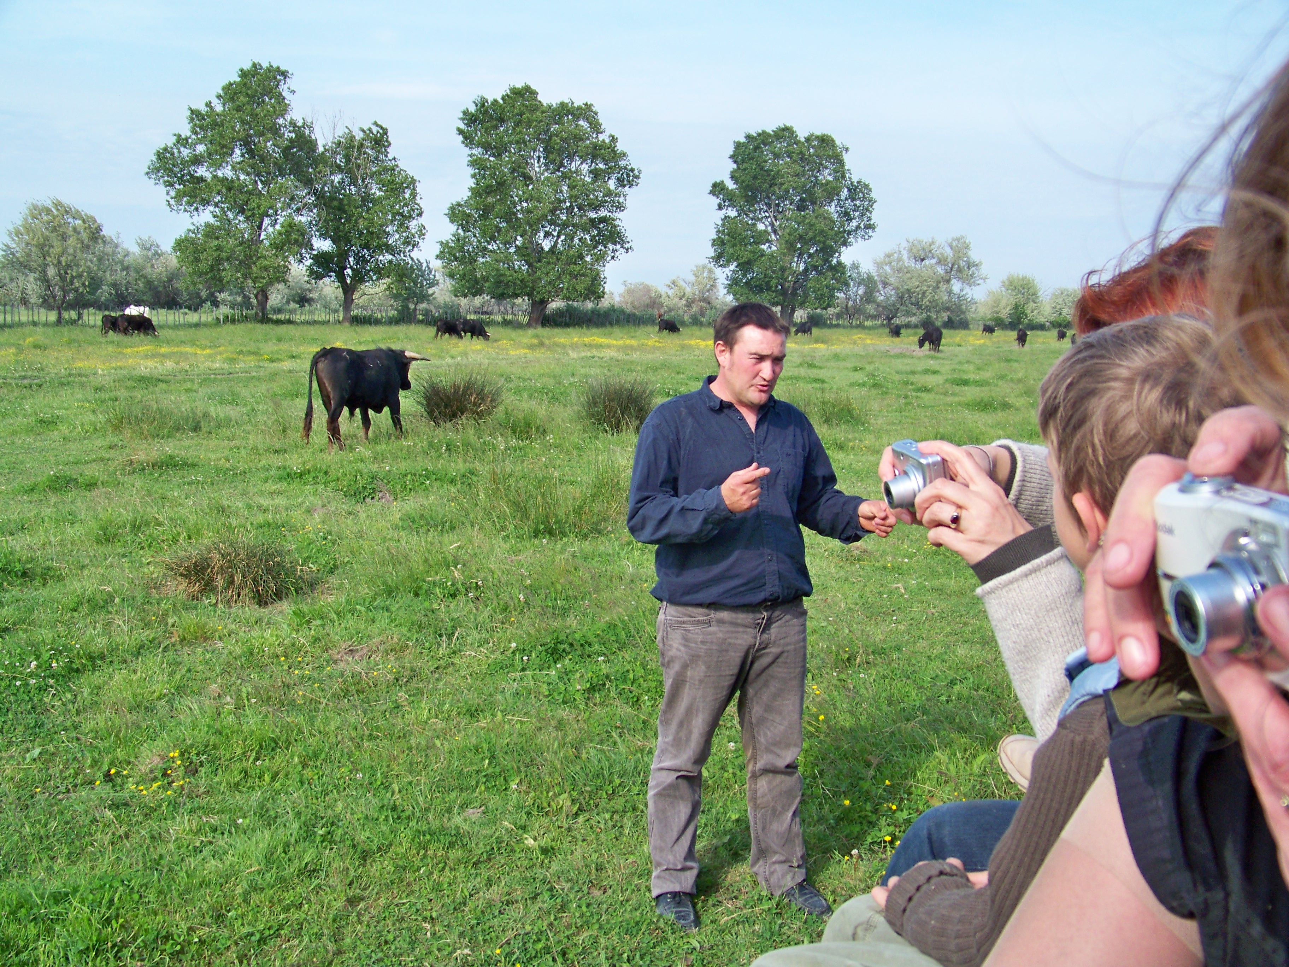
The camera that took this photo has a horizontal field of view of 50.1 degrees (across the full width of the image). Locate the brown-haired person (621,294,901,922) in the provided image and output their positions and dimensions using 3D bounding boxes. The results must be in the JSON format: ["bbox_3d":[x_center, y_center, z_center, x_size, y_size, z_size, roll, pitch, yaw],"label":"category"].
[{"bbox_3d":[0.336,0.356,3.871,0.620,1.730,0.500,-4,8,-33],"label":"brown-haired person"}]

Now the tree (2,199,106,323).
[{"bbox_3d":[-46.256,-17.366,108.000,7.890,9.870,7.560,1,7,0],"label":"tree"}]

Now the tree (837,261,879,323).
[{"bbox_3d":[22.055,-19.719,142.000,4.230,6.750,4.050,1,7,0],"label":"tree"}]

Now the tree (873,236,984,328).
[{"bbox_3d":[30.504,-21.634,148.000,11.650,9.840,10.210,1,7,0],"label":"tree"}]

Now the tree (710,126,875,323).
[{"bbox_3d":[13.645,-23.716,127.000,14.860,18.560,14.240,1,7,0],"label":"tree"}]

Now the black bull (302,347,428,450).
[{"bbox_3d":[-3.437,-1.071,16.958,0.720,1.290,1.850,5,8,30],"label":"black bull"}]

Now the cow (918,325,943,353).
[{"bbox_3d":[13.840,-6.953,66.220,0.700,1.240,1.800,-4,8,-30],"label":"cow"}]

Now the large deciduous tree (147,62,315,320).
[{"bbox_3d":[-36.047,-25.347,120.000,14.210,22.720,13.910,1,7,0],"label":"large deciduous tree"}]

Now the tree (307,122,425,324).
[{"bbox_3d":[-24.049,-22.440,119.000,9.960,17.480,9.960,1,7,0],"label":"tree"}]

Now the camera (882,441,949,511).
[{"bbox_3d":[0.289,-0.004,1.480,0.058,0.060,0.090,-15,16,-12],"label":"camera"}]

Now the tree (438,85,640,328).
[{"bbox_3d":[-8.902,-23.273,116.000,16.530,20.520,15.850,1,7,0],"label":"tree"}]

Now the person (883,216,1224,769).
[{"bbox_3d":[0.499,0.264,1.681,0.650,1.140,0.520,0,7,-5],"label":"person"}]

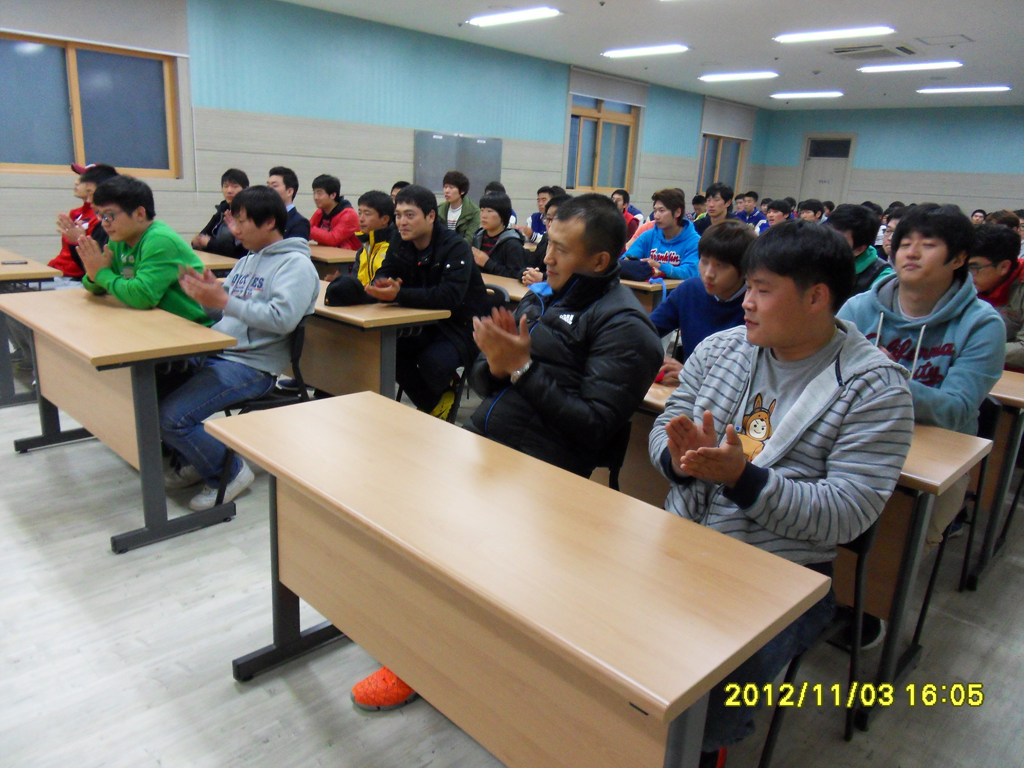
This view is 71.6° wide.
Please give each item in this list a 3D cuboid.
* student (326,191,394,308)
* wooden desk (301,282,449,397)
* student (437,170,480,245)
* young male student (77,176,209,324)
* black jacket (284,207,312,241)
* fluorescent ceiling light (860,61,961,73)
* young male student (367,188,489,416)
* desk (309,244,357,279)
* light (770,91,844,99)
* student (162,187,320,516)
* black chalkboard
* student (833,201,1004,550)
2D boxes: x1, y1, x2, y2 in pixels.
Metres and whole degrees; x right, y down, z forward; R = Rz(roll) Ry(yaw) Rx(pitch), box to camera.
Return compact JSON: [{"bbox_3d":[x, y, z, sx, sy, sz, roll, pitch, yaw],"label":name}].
[{"bbox_3d":[-0.891,-0.464,4.019,0.500,1.223,0.780,18,22,41],"label":"student"},{"bbox_3d":[-1.045,-0.147,4.078,0.530,0.710,1.480,-13,22,-43],"label":"wooden desk"},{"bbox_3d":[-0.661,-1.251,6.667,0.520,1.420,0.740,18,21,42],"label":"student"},{"bbox_3d":[-1.660,-0.319,3.323,0.500,1.249,0.820,18,22,41],"label":"young male student"},{"bbox_3d":[-1.659,-1.097,5.226,0.420,0.620,0.500,-13,22,-43],"label":"black jacket"},{"bbox_3d":[4.909,-3.956,8.806,0.280,0.080,1.200,-13,22,-43],"label":"fluorescent ceiling light"},{"bbox_3d":[-0.409,-0.420,3.964,0.530,1.270,0.680,16,21,38],"label":"young male student"},{"bbox_3d":[-1.681,-0.747,5.940,1.380,0.740,0.500,18,21,42],"label":"desk"},{"bbox_3d":[4.879,-4.763,11.723,1.200,0.080,0.220,14,19,34],"label":"light"},{"bbox_3d":[-1.137,-0.137,2.891,0.540,1.290,0.680,18,21,42],"label":"student"},{"bbox_3d":[-0.613,-2.534,8.605,1.384,0.920,0.050,-13,22,-43],"label":"black chalkboard"},{"bbox_3d":[1.186,0.117,2.324,0.530,1.360,0.740,18,21,42],"label":"student"}]

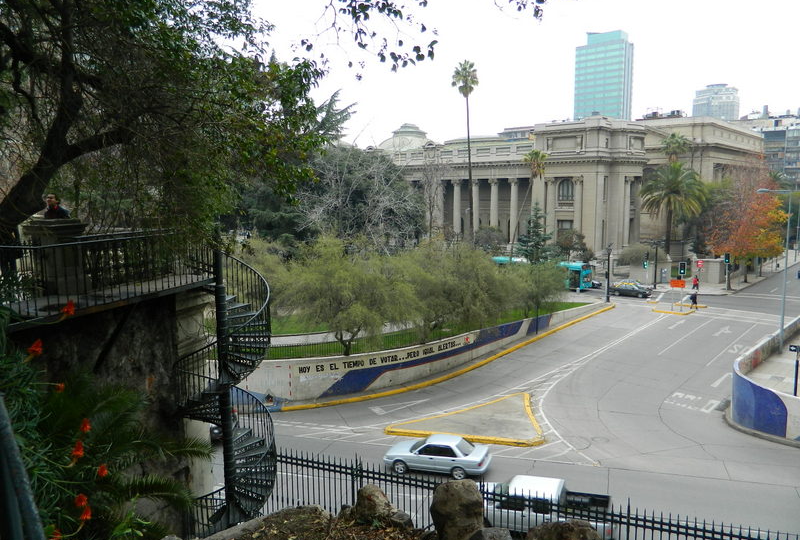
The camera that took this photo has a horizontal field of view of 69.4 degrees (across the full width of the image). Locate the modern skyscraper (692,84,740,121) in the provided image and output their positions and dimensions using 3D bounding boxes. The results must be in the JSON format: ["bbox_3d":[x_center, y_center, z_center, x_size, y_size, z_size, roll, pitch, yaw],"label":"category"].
[{"bbox_3d":[228.002,-85.208,425.495,32.920,91.390,20.000,-4,7,-27],"label":"modern skyscraper"}]

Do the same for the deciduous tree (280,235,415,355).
[{"bbox_3d":[-3.649,1.789,39.280,8.800,8.100,8.300,-3,7,-21],"label":"deciduous tree"}]

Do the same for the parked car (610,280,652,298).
[{"bbox_3d":[26.165,2.299,65.408,4.400,1.420,1.700,4,9,36],"label":"parked car"}]

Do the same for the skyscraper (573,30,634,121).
[{"bbox_3d":[114.106,-77.653,325.307,26.640,101.500,15.810,5,8,38],"label":"skyscraper"}]

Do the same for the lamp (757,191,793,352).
[{"bbox_3d":[25.310,0.073,39.581,2.050,11.100,0.350,6,9,43],"label":"lamp"}]

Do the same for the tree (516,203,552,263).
[{"bbox_3d":[15.661,-2.405,66.355,4.500,10.734,4.500,-1,7,0],"label":"tree"}]

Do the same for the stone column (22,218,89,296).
[{"bbox_3d":[-6.279,-0.245,10.427,0.930,1.330,0.930,-7,9,-42],"label":"stone column"}]

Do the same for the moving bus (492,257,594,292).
[{"bbox_3d":[17.203,0.445,71.444,12.100,3.200,2.550,5,9,42],"label":"moving bus"}]

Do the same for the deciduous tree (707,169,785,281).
[{"bbox_3d":[43.423,-5.366,72.562,8.200,14.000,8.200,6,9,43],"label":"deciduous tree"}]

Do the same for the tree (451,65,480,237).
[{"bbox_3d":[8.645,-12.688,76.265,3.600,28.882,3.600,-1,7,0],"label":"tree"}]

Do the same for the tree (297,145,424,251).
[{"bbox_3d":[-4.136,-4.447,58.451,13.000,16.300,12.000,-1,7,-6],"label":"tree"}]

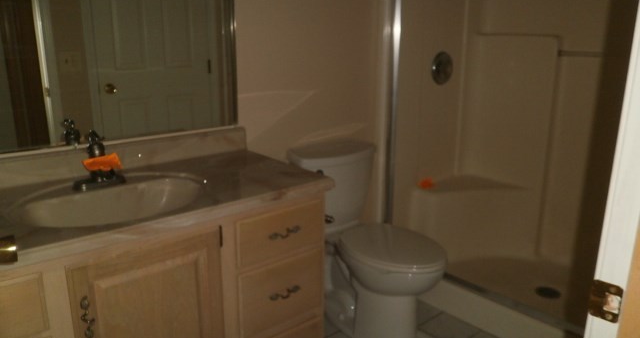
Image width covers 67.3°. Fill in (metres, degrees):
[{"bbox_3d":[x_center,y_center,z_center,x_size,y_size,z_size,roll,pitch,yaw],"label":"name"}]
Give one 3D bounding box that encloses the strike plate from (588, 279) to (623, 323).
[{"bbox_3d":[0.384,0.177,0.644,0.007,0.054,0.041,-12,18,-38],"label":"strike plate"}]

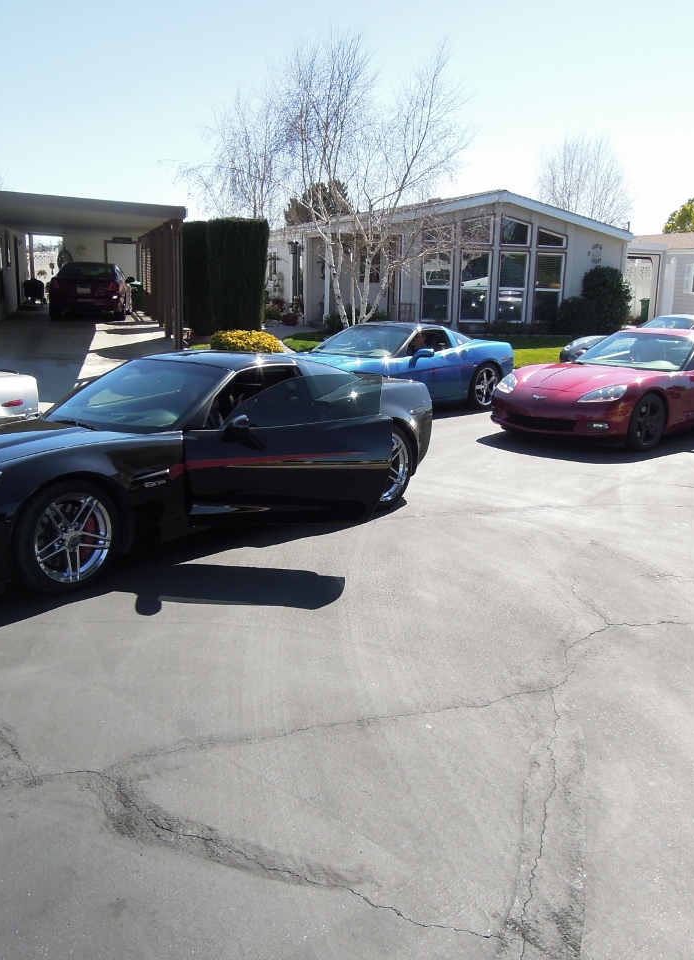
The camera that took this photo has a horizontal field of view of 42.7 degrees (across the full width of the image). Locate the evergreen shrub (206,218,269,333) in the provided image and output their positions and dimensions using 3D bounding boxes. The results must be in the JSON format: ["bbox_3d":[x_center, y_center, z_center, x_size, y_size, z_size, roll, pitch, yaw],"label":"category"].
[{"bbox_3d":[-2.250,-4.177,18.236,1.315,2.304,1.249,0,11,0],"label":"evergreen shrub"}]

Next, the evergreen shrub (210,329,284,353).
[{"bbox_3d":[-1.797,-2.482,16.028,1.373,0.500,1.235,0,11,0],"label":"evergreen shrub"}]

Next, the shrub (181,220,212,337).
[{"bbox_3d":[-3.303,-4.378,19.515,0.900,2.513,0.900,1,12,0],"label":"shrub"}]

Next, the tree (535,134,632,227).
[{"bbox_3d":[8.498,-9.291,32.768,4.000,6.536,4.000,1,12,0],"label":"tree"}]

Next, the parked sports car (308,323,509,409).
[{"bbox_3d":[0.375,-1.551,12.207,1.900,1.245,4.440,13,17,43],"label":"parked sports car"}]

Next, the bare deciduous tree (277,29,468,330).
[{"bbox_3d":[0.600,-6.710,20.883,4.565,7.073,4.337,0,11,0],"label":"bare deciduous tree"}]

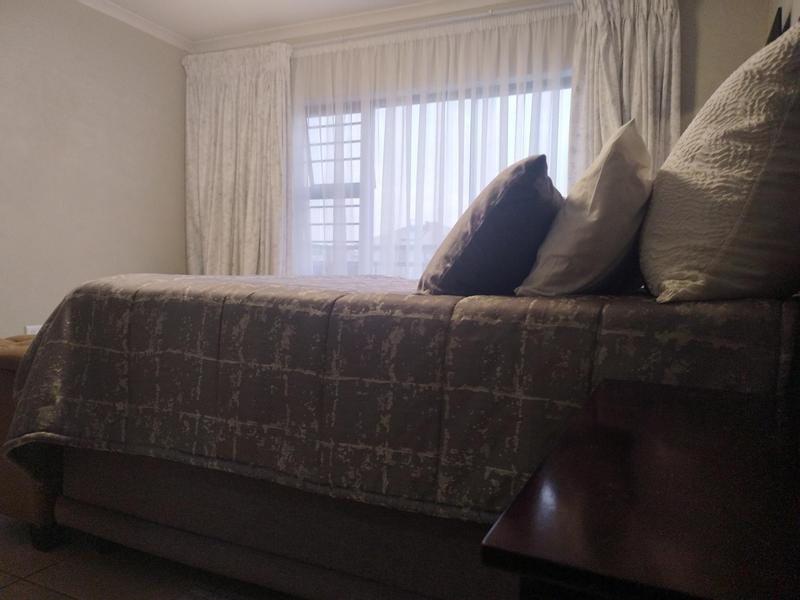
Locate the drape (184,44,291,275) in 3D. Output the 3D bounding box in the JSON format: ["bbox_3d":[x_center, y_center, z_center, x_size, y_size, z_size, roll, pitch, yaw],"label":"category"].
[{"bbox_3d":[-1.299,-0.746,4.806,0.980,2.410,0.140,3,4,24],"label":"drape"}]

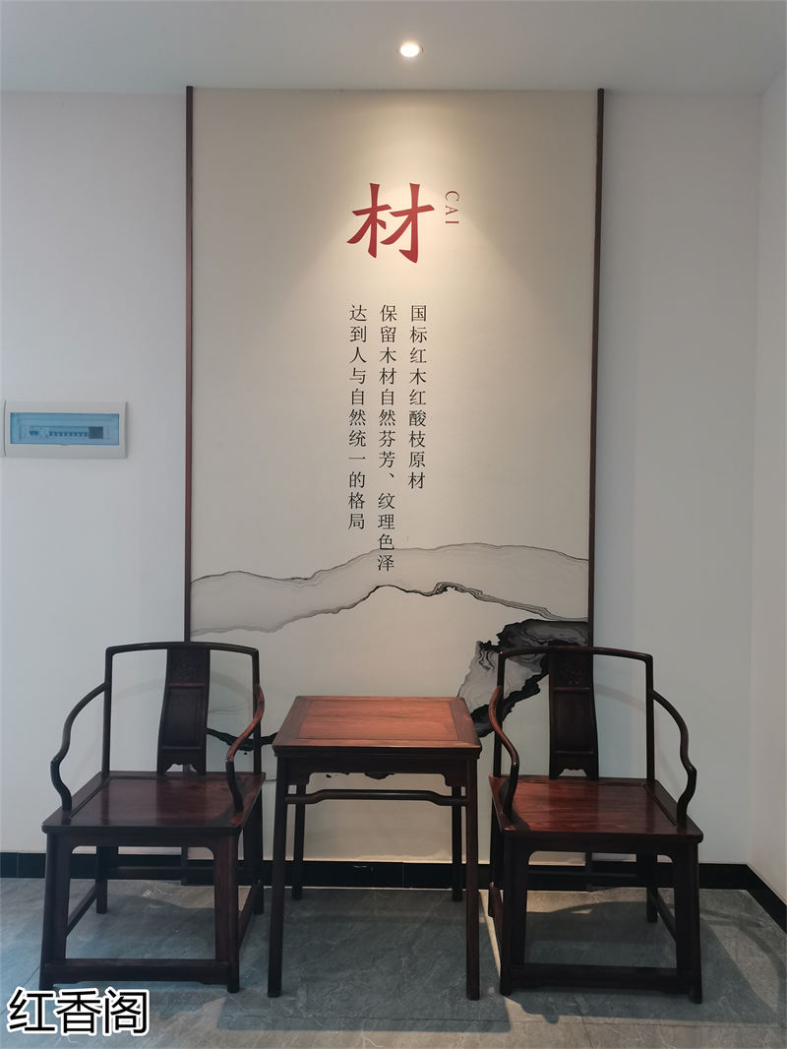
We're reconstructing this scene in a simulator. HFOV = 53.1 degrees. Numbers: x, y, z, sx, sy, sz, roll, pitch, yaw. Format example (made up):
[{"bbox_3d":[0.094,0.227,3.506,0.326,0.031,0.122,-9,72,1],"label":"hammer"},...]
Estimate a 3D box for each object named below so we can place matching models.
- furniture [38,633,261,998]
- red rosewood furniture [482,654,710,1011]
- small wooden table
[{"bbox_3d":[-0.752,0.909,2.595,0.618,0.956,0.508,1,1,0],"label":"furniture"},{"bbox_3d":[0.631,0.923,2.582,0.618,0.956,0.508,1,1,3],"label":"red rosewood furniture"},{"bbox_3d":[-0.053,1.020,2.627,0.625,0.748,0.607,1,1,0],"label":"small wooden table"}]

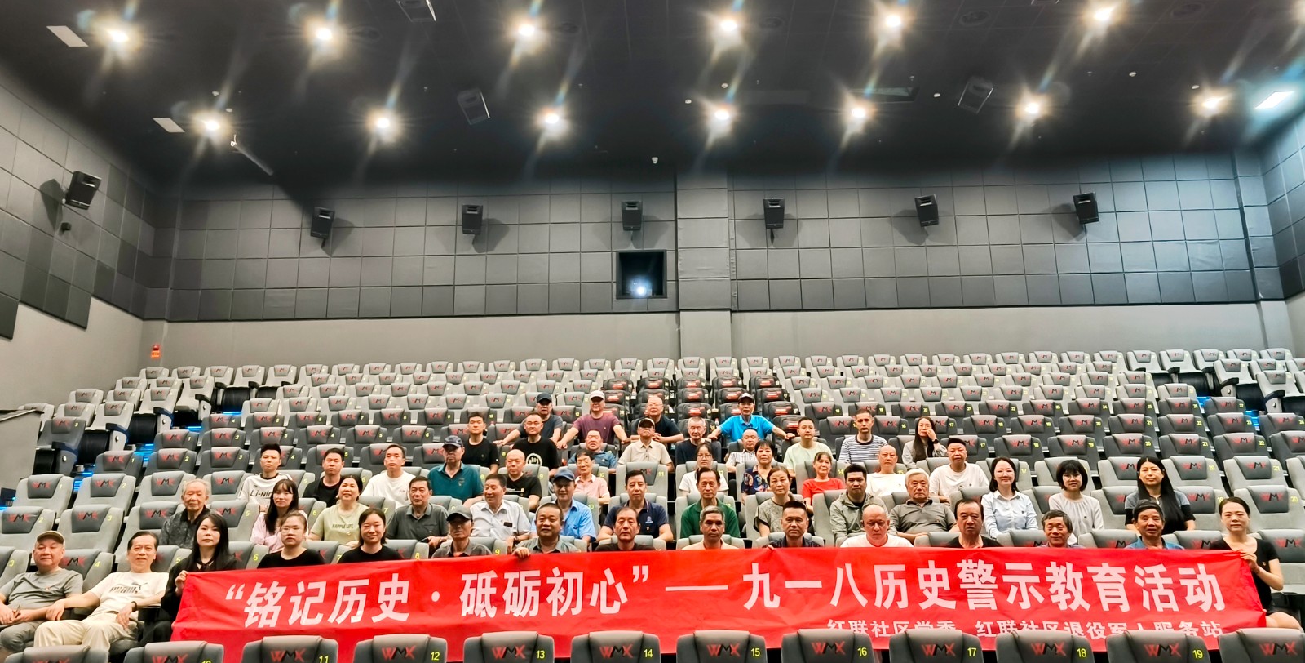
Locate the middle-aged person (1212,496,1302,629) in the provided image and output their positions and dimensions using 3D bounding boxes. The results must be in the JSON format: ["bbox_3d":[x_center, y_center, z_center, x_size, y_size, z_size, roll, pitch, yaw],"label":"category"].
[{"bbox_3d":[3.920,1.653,5.455,0.550,1.216,0.800,-2,-13,6],"label":"middle-aged person"}]

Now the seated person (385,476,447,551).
[{"bbox_3d":[-1.858,1.681,6.651,0.520,1.168,0.780,1,-13,-8],"label":"seated person"}]

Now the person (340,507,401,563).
[{"bbox_3d":[-1.927,1.771,5.670,0.470,1.217,0.800,0,-13,-1],"label":"person"}]

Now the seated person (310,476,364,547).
[{"bbox_3d":[-2.442,1.680,6.646,0.500,1.181,0.800,0,-13,-2],"label":"seated person"}]

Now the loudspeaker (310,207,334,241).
[{"bbox_3d":[-6.231,-2.032,16.383,0.390,0.550,0.330,3,5,-19],"label":"loudspeaker"}]

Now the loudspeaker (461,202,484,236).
[{"bbox_3d":[-3.390,-2.106,16.354,0.390,0.550,0.330,0,6,-4],"label":"loudspeaker"}]

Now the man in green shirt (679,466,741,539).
[{"bbox_3d":[0.479,1.670,6.799,0.500,1.230,0.780,-1,-12,0],"label":"man in green shirt"}]

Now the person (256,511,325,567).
[{"bbox_3d":[-2.483,1.787,5.663,0.480,1.195,0.800,0,-13,-2],"label":"person"}]

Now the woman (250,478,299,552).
[{"bbox_3d":[-2.960,1.701,6.634,0.460,1.147,0.800,0,-13,-2],"label":"woman"}]

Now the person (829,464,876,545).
[{"bbox_3d":[1.611,1.602,6.580,0.500,1.210,0.800,-1,-13,3],"label":"person"}]

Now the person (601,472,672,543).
[{"bbox_3d":[-0.118,1.651,6.634,0.560,1.179,0.800,-1,-13,1],"label":"person"}]

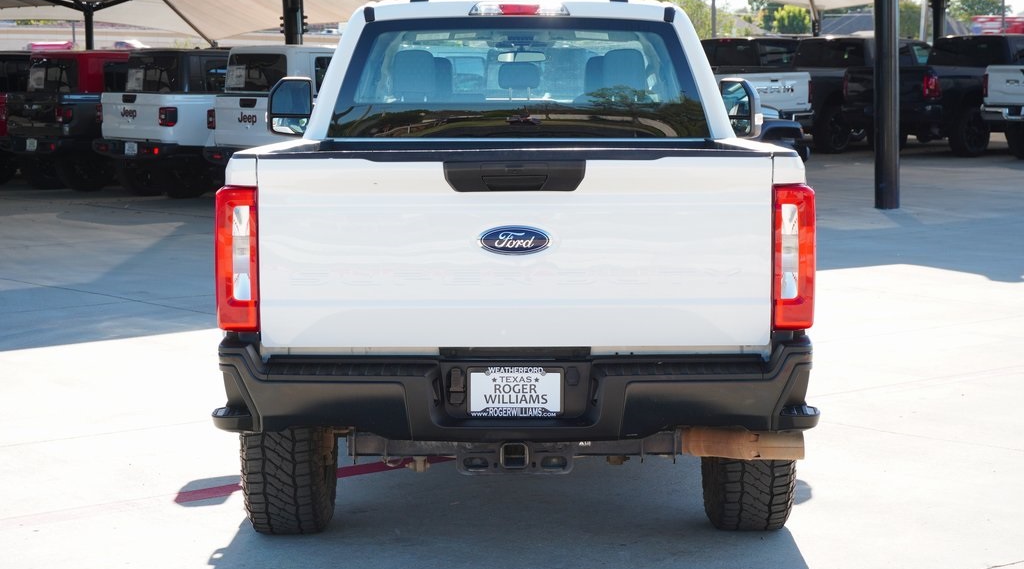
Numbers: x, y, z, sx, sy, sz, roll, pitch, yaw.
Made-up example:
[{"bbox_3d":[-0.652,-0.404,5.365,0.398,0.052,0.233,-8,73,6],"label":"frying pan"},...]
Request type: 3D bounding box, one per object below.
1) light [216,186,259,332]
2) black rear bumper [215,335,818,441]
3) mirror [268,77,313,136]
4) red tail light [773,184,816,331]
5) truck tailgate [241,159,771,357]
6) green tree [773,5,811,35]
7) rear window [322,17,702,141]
[{"bbox_3d":[-0.900,-0.083,6.819,0.142,0.480,0.150,-1,7,1],"label":"light"},{"bbox_3d":[0.017,0.325,6.821,2.000,0.320,0.400,-1,7,1],"label":"black rear bumper"},{"bbox_3d":[-1.185,-0.952,11.100,0.260,0.320,0.170,0,6,1],"label":"mirror"},{"bbox_3d":[0.941,-0.090,6.920,0.146,0.480,0.150,0,6,1],"label":"red tail light"},{"bbox_3d":[0.012,-0.109,6.791,1.710,0.650,0.100,-1,7,1],"label":"truck tailgate"},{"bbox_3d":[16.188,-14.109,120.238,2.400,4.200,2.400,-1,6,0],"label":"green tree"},{"bbox_3d":[0.033,-0.911,9.130,1.660,0.535,0.120,0,-4,1],"label":"rear window"}]

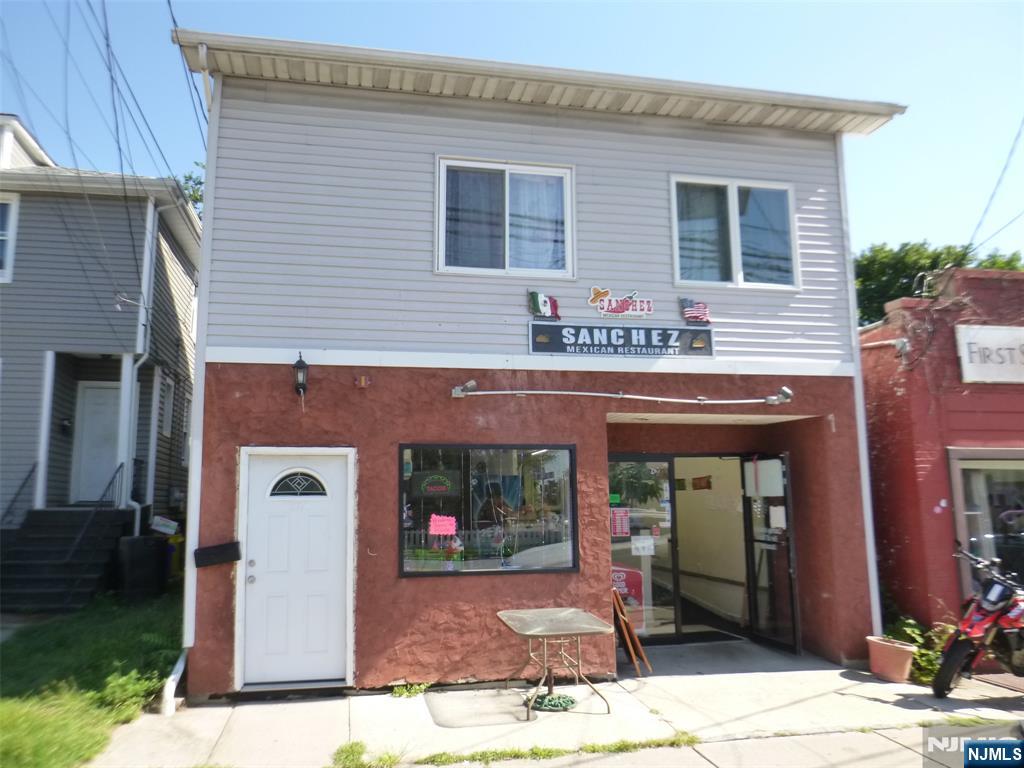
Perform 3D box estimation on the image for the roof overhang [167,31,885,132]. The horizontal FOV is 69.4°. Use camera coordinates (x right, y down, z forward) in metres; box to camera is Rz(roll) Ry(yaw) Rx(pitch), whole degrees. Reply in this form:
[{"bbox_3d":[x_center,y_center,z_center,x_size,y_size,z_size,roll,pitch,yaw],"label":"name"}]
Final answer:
[{"bbox_3d":[0.603,-3.044,7.624,7.550,0.190,0.620,1,-8,-12],"label":"roof overhang"}]

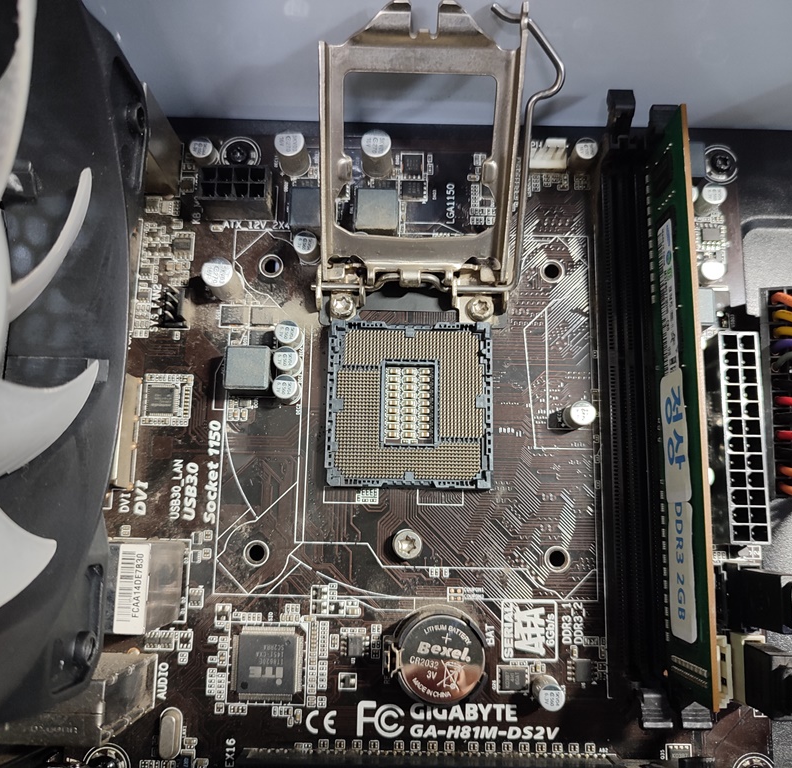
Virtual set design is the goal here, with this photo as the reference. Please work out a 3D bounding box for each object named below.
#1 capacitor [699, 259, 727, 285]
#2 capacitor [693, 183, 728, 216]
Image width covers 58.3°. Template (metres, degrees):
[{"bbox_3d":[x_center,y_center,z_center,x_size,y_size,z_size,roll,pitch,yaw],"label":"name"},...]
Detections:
[{"bbox_3d":[0.082,-0.029,0.187,0.006,0.005,0.006,1,80,0],"label":"capacitor"},{"bbox_3d":[0.083,-0.049,0.189,0.006,0.007,0.006,1,80,0],"label":"capacitor"}]

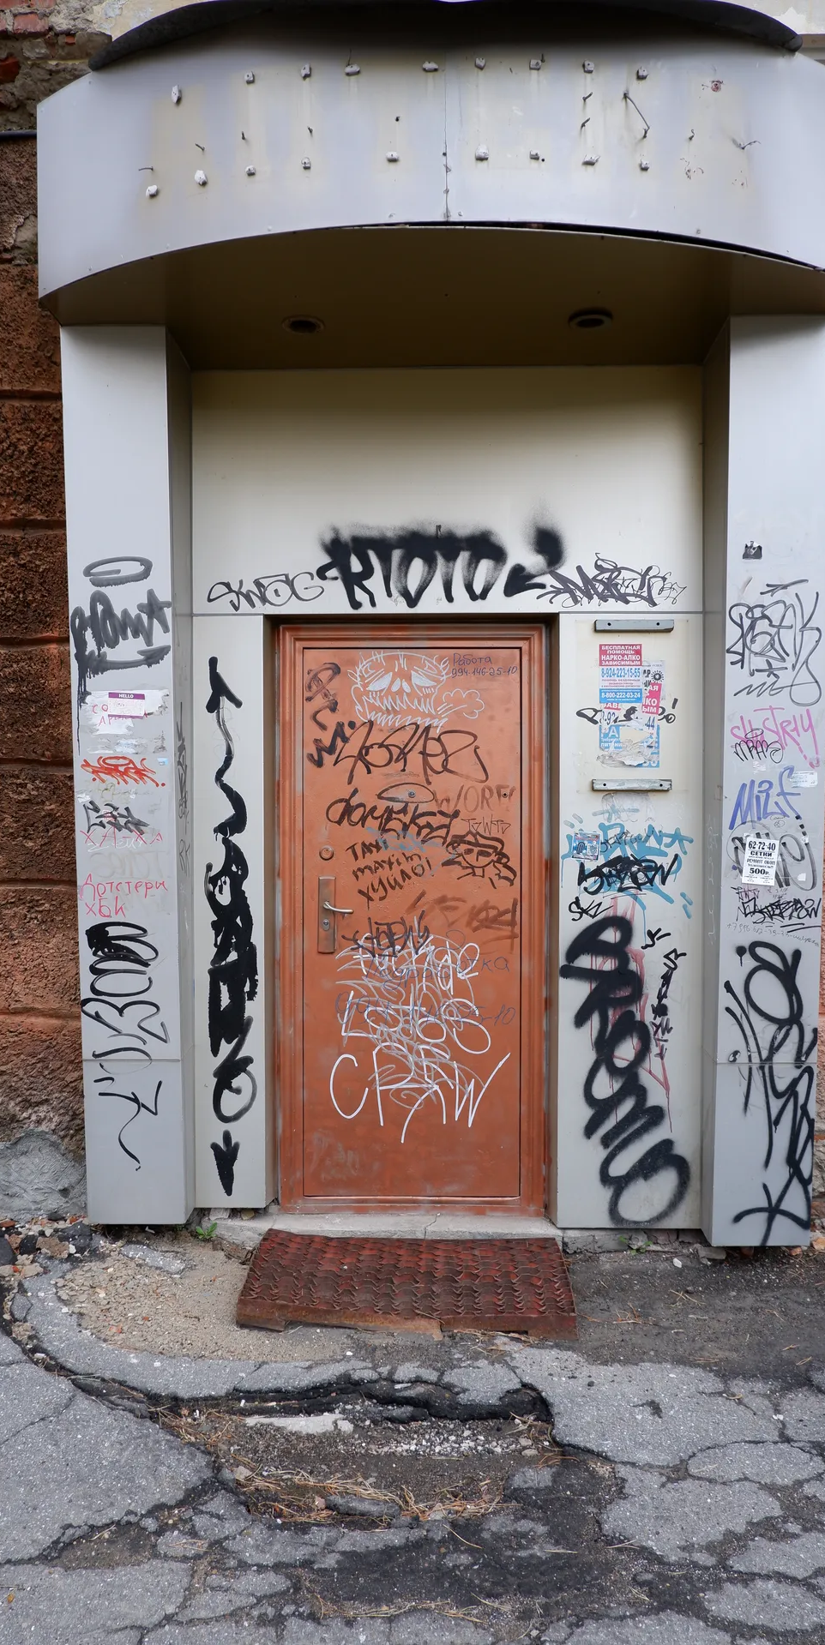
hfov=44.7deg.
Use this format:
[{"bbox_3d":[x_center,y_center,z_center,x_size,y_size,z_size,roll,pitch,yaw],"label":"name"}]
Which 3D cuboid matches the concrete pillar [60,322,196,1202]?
[{"bbox_3d":[-0.915,-0.107,3.280,0.325,2.850,0.320,0,1,1],"label":"concrete pillar"}]

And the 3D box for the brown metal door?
[{"bbox_3d":[0.000,0.341,3.620,0.965,2.110,0.100,0,1,1],"label":"brown metal door"}]

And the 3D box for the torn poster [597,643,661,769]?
[{"bbox_3d":[0.734,-0.394,3.400,0.218,0.427,0.010,0,1,1],"label":"torn poster"}]

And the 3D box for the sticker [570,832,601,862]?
[{"bbox_3d":[0.586,0.085,3.400,0.088,0.090,0.005,6,1,1],"label":"sticker"}]

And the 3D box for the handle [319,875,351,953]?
[{"bbox_3d":[-0.278,0.331,3.590,0.120,0.272,0.065,0,1,1],"label":"handle"}]

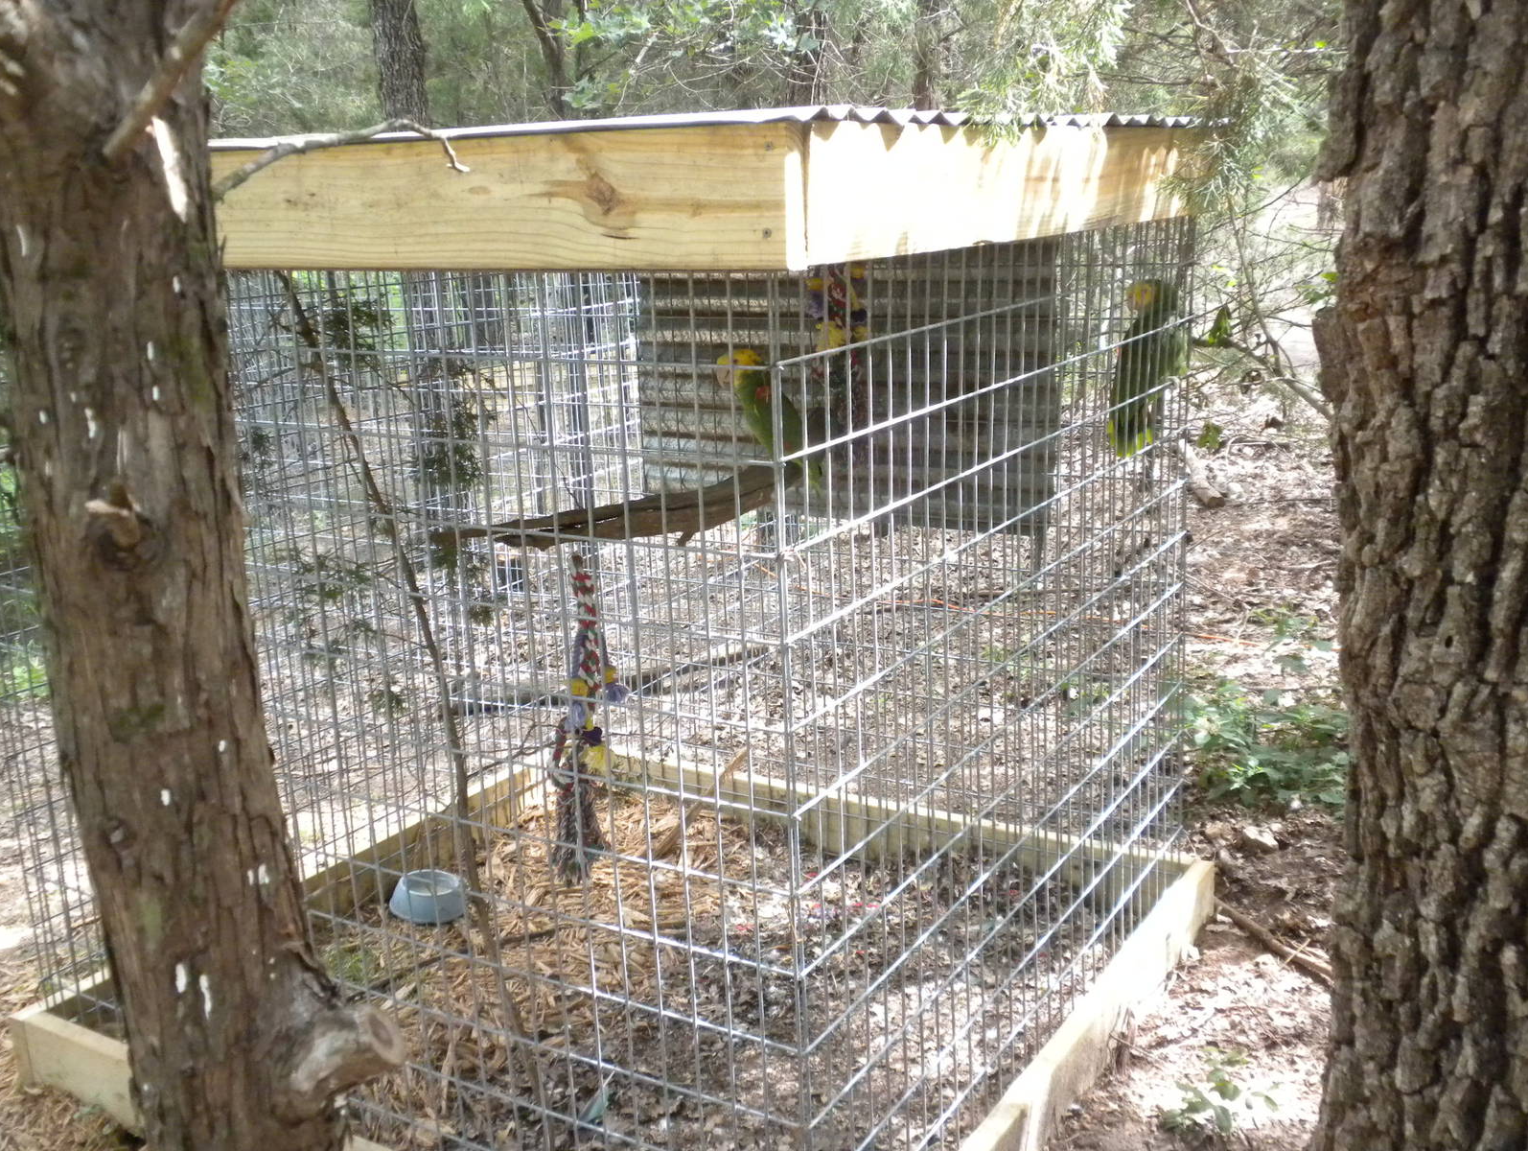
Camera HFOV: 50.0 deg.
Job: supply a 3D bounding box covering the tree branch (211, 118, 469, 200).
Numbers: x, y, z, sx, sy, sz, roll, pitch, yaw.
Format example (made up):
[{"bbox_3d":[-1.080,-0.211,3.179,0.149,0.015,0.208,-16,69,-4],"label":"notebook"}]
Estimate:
[{"bbox_3d":[-0.413,-0.406,1.600,0.250,0.080,0.070,-3,15,0],"label":"tree branch"}]

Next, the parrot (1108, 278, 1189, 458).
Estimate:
[{"bbox_3d":[0.700,-0.376,2.980,0.150,0.320,0.120,-8,15,-19],"label":"parrot"}]

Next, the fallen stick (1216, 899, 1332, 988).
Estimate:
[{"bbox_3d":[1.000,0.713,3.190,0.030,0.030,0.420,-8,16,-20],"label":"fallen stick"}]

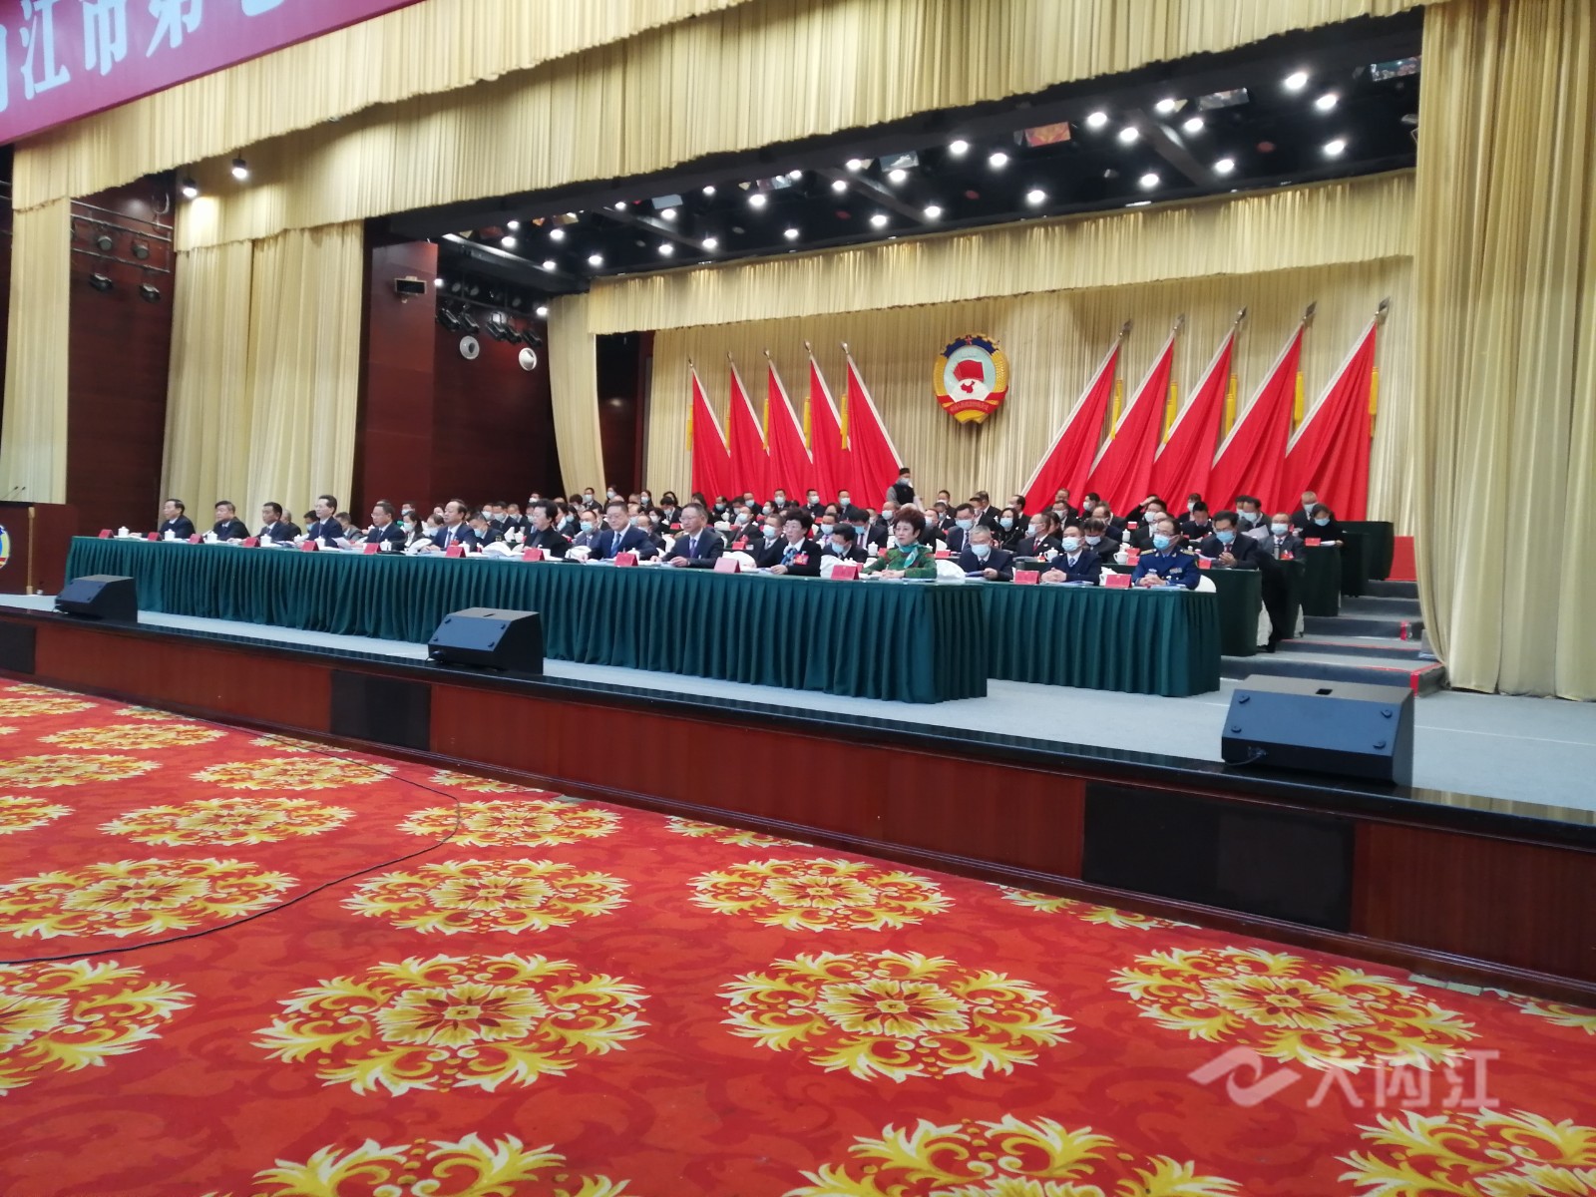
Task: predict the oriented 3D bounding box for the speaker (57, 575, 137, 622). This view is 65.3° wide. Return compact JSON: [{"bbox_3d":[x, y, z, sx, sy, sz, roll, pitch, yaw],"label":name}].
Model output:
[{"bbox_3d":[-6.702,0.003,11.914,0.688,0.433,0.440,4,3,37],"label":"speaker"}]

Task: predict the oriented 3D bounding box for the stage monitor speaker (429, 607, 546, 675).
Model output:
[{"bbox_3d":[-2.156,0.301,8.602,0.688,0.433,0.440,4,3,37],"label":"stage monitor speaker"}]

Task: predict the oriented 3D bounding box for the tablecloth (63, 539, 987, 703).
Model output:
[{"bbox_3d":[-3.705,-0.026,11.562,11.930,0.752,0.713,4,3,37],"label":"tablecloth"}]

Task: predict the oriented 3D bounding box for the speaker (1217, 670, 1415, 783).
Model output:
[{"bbox_3d":[2.265,0.590,5.431,0.688,0.433,0.440,4,3,37],"label":"speaker"}]

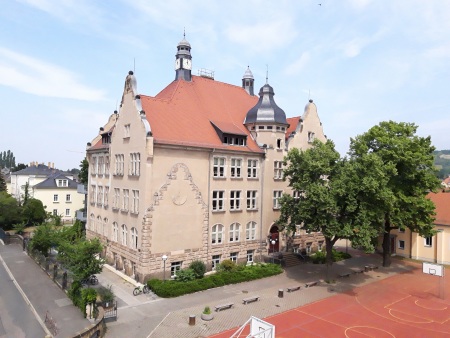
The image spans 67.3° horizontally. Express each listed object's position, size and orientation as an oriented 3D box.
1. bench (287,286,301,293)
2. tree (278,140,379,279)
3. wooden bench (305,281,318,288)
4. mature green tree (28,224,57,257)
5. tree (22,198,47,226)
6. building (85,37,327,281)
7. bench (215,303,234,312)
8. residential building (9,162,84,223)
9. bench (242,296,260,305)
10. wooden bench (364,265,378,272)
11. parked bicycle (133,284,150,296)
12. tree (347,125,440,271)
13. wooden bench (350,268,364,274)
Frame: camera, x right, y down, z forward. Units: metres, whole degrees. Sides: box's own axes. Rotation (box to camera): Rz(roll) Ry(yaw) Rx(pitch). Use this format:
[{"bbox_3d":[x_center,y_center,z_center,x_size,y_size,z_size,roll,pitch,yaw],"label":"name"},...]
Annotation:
[{"bbox_3d":[7.580,13.219,37.205,1.850,0.420,0.430,3,-3,-38],"label":"bench"},{"bbox_3d":[13.076,5.115,41.967,12.500,17.200,12.000,0,-3,17],"label":"tree"},{"bbox_3d":[10.006,13.336,39.032,1.850,0.420,0.430,3,-3,-38],"label":"wooden bench"},{"bbox_3d":[-27.480,10.784,51.402,4.200,4.800,4.200,1,-2,0],"label":"mature green tree"},{"bbox_3d":[-43.900,10.000,78.000,5.600,6.500,5.500,2,-3,-29],"label":"tree"},{"bbox_3d":[-1.482,-3.643,58.226,36.500,35.300,23.000,3,-3,-39],"label":"building"},{"bbox_3d":[0.012,12.851,31.470,1.850,0.420,0.430,3,-3,-38],"label":"bench"},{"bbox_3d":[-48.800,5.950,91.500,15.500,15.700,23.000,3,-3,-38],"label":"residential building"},{"bbox_3d":[2.631,12.818,33.150,1.900,0.450,0.500,3,-3,-39],"label":"bench"},{"bbox_3d":[20.658,13.784,47.110,1.950,0.470,0.500,3,-3,-39],"label":"wooden bench"},{"bbox_3d":[-8.483,12.347,34.638,1.720,1.050,0.580,3,-3,-37],"label":"parked bicycle"},{"bbox_3d":[24.607,3.682,49.248,13.200,21.000,13.000,1,-2,0],"label":"tree"},{"bbox_3d":[17.688,13.725,45.150,1.850,0.420,0.430,3,-3,-38],"label":"wooden bench"}]

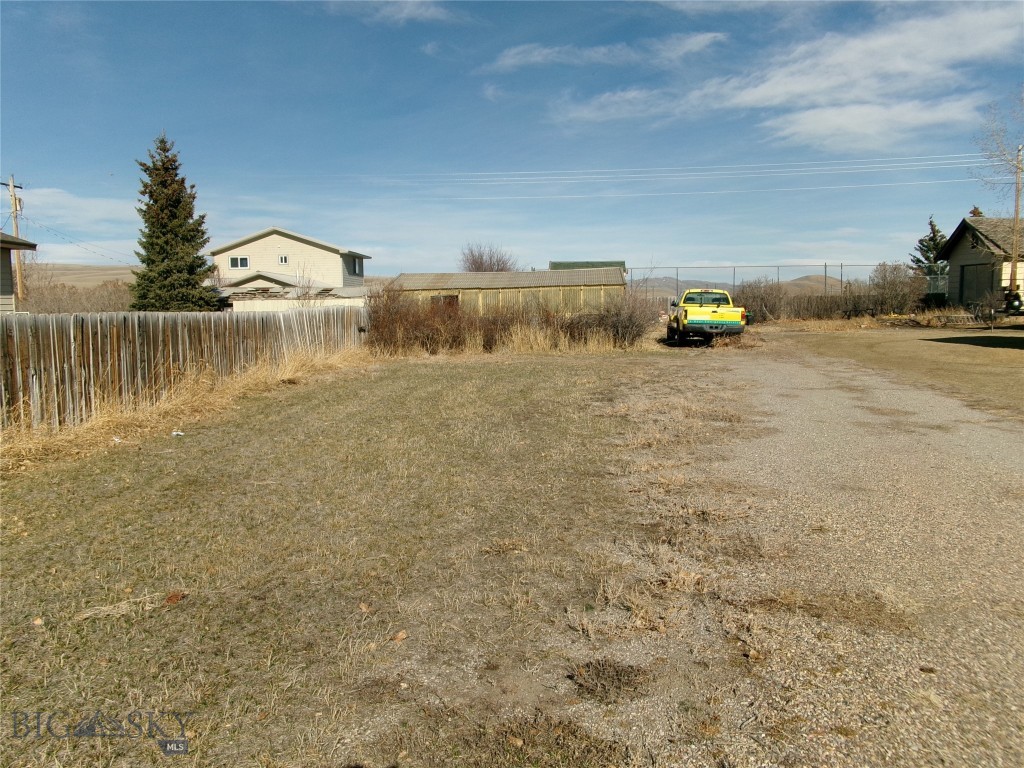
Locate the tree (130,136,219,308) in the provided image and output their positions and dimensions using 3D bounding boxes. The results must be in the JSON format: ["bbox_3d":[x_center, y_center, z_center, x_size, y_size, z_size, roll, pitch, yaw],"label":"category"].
[{"bbox_3d":[-15.720,-6.820,38.186,3.950,9.300,3.950,-1,6,0],"label":"tree"}]

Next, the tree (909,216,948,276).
[{"bbox_3d":[30.870,-8.627,60.768,3.300,7.200,3.300,-1,6,0],"label":"tree"}]

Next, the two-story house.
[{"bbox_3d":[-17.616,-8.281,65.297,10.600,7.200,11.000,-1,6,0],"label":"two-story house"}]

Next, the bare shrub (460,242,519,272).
[{"bbox_3d":[-1.397,-6.088,50.889,3.700,5.100,3.500,-1,6,0],"label":"bare shrub"}]

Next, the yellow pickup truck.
[{"bbox_3d":[6.558,-2.408,28.239,1.950,1.800,5.500,0,6,6],"label":"yellow pickup truck"}]

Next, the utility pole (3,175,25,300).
[{"bbox_3d":[-29.075,-7.658,48.186,0.700,9.300,2.300,-1,6,0],"label":"utility pole"}]

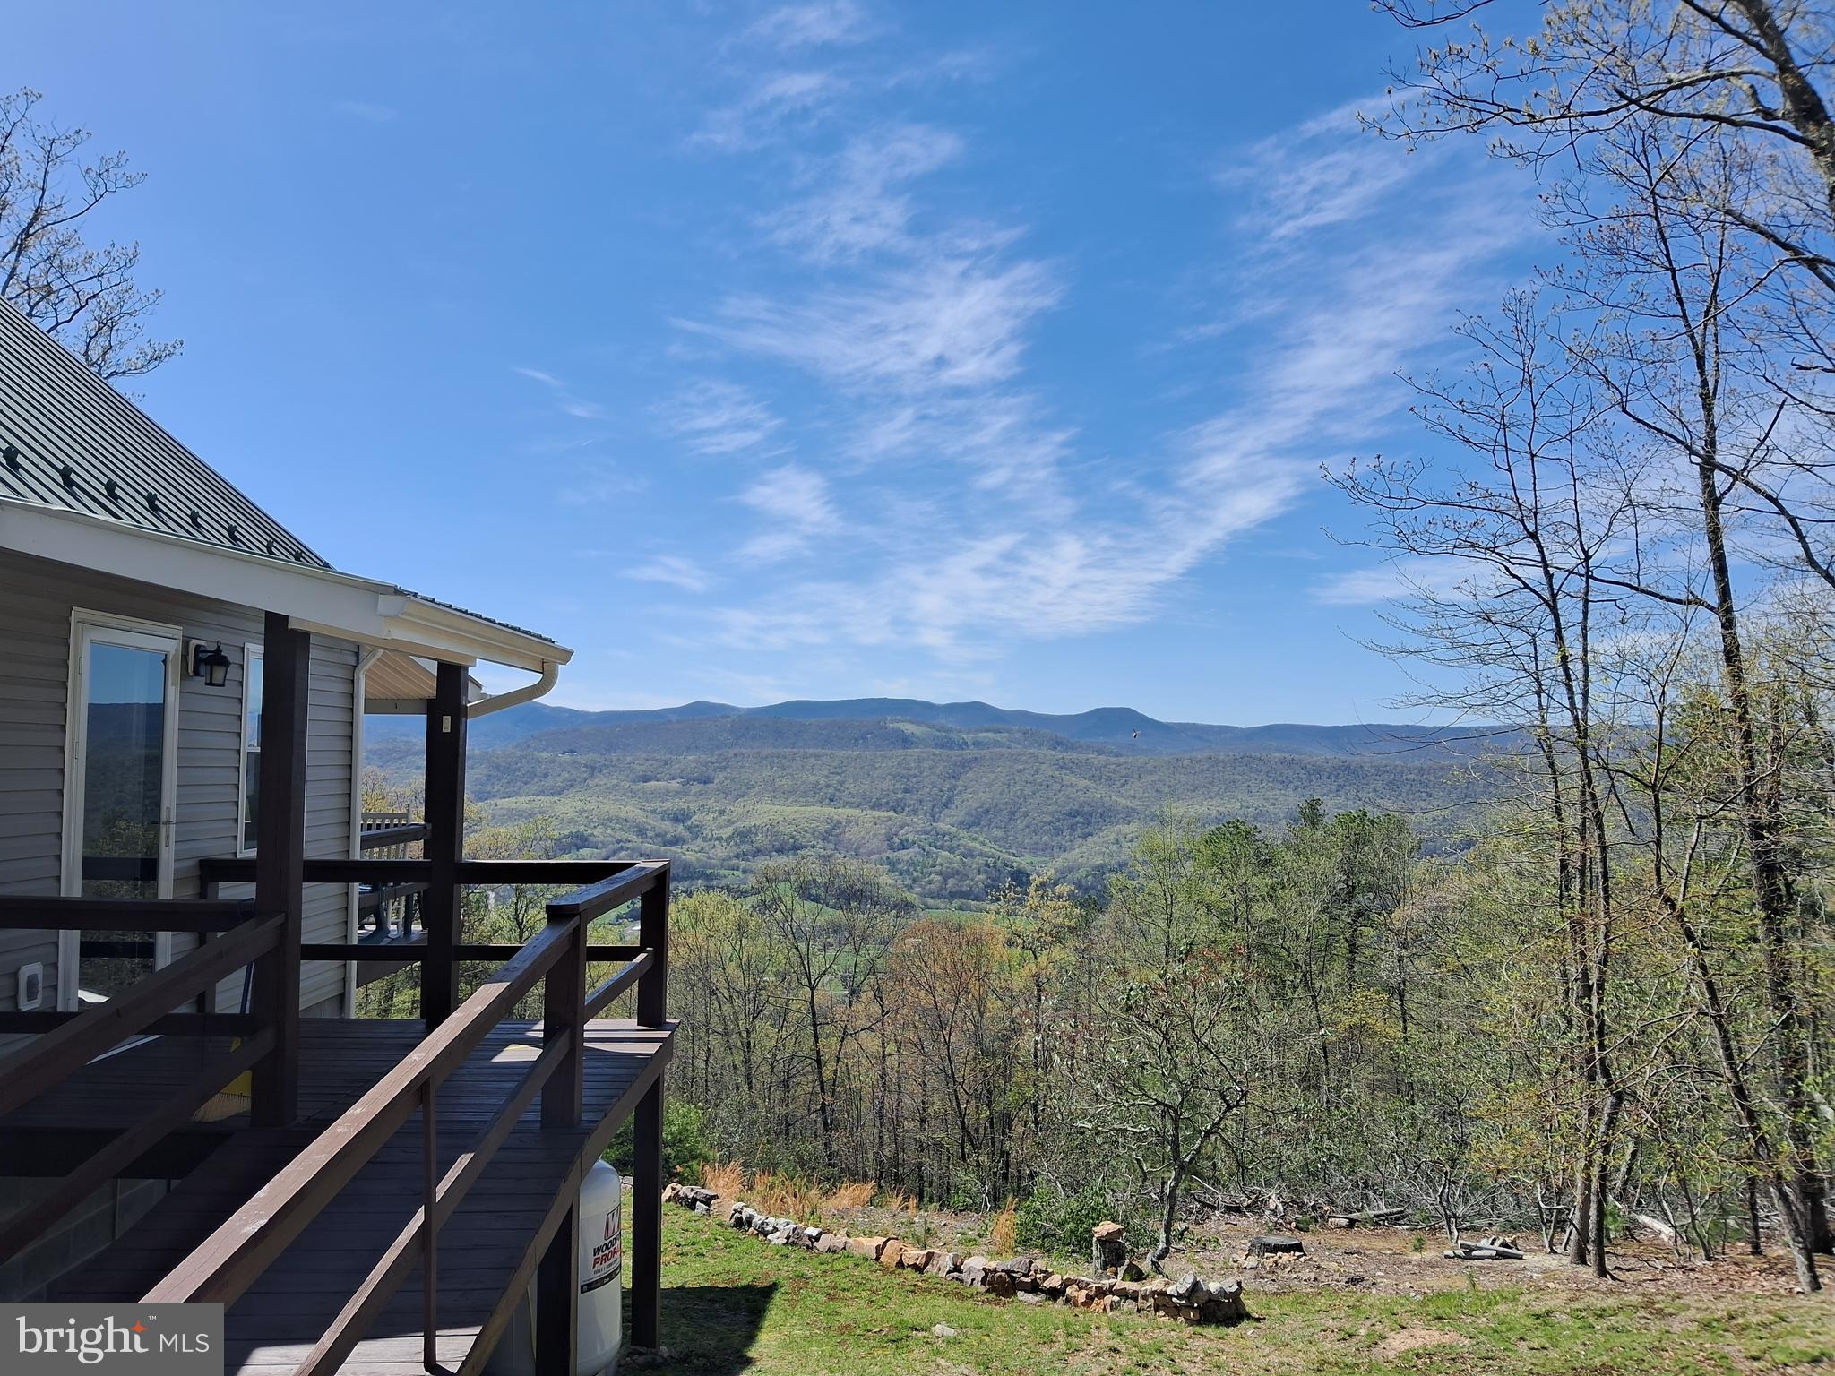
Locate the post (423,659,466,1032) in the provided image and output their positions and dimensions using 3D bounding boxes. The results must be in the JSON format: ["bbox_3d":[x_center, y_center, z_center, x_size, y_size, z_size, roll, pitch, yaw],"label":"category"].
[{"bbox_3d":[-2.773,0.928,8.146,0.145,2.125,0.145,1,-3,-1],"label":"post"}]

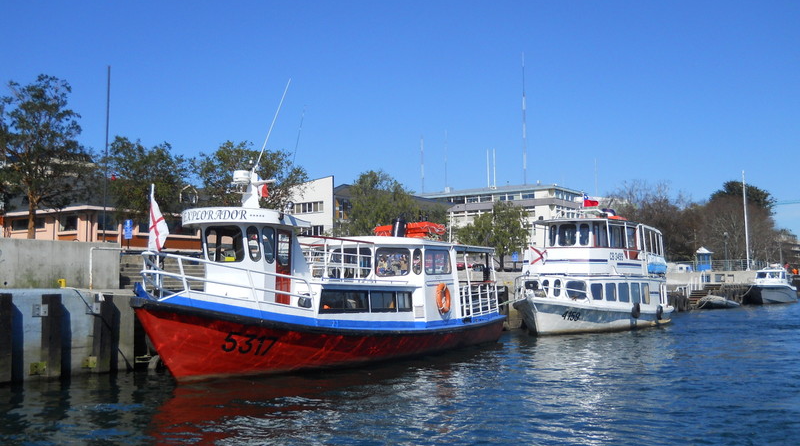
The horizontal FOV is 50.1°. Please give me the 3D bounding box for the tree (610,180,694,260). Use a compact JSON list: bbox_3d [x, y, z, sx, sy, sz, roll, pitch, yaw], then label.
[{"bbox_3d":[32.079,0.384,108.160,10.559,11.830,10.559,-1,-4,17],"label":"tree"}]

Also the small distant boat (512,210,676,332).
[{"bbox_3d":[7.410,1.799,33.978,3.400,4.798,11.611,-3,-4,34],"label":"small distant boat"}]

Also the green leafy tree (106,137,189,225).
[{"bbox_3d":[-13.191,-1.065,44.535,4.256,6.830,4.256,1,-4,-17],"label":"green leafy tree"}]

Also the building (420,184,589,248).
[{"bbox_3d":[17.924,2.079,153.212,27.500,15.023,12.000,-3,-4,37],"label":"building"}]

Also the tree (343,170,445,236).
[{"bbox_3d":[-0.448,-0.138,61.718,6.980,7.489,6.980,0,-3,0],"label":"tree"}]

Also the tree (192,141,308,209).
[{"bbox_3d":[-8.834,-1.029,50.430,6.820,7.613,6.820,0,-3,-10],"label":"tree"}]

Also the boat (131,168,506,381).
[{"bbox_3d":[-1.386,1.234,22.520,3.800,4.657,13.860,-3,-4,34],"label":"boat"}]

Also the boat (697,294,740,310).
[{"bbox_3d":[19.107,4.748,51.301,1.700,0.850,4.300,-3,-5,41],"label":"boat"}]

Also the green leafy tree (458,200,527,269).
[{"bbox_3d":[8.147,1.378,74.932,6.305,6.545,6.305,-1,-3,6],"label":"green leafy tree"}]

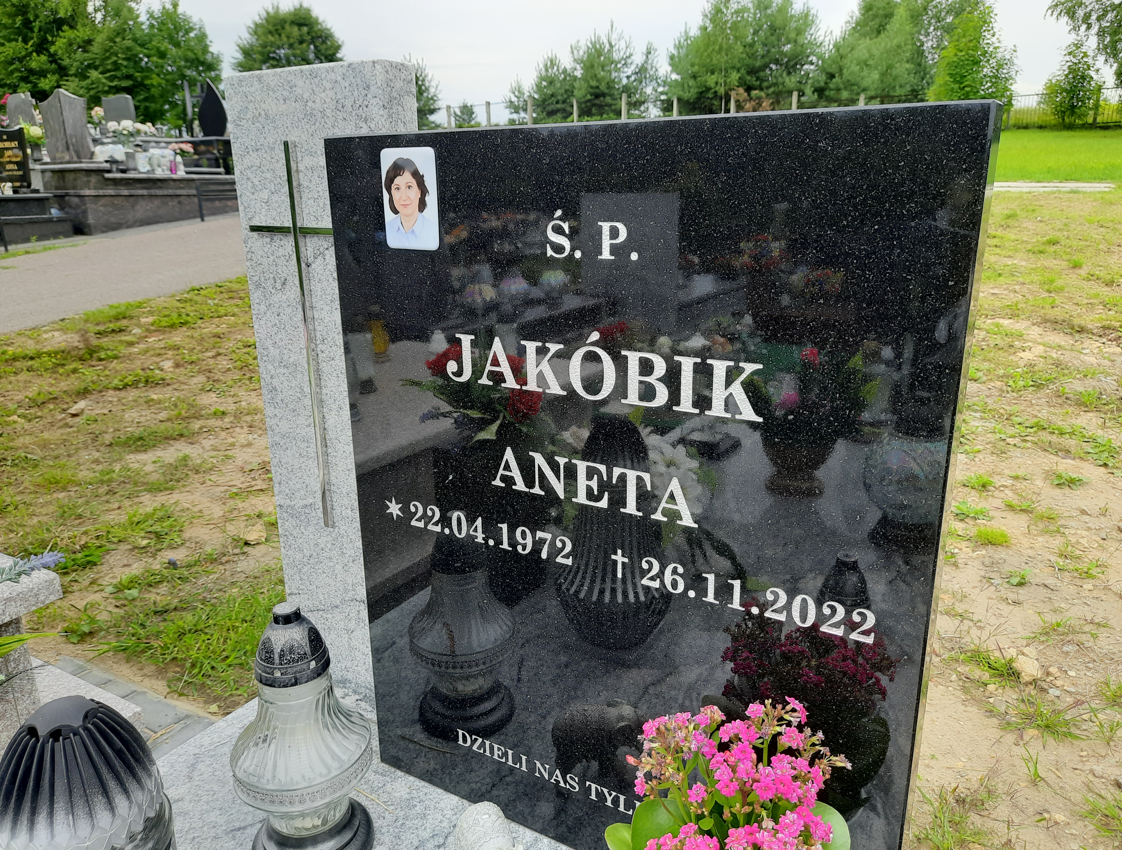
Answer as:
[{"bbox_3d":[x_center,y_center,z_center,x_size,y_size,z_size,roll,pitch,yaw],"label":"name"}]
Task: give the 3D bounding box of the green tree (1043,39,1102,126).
[{"bbox_3d":[16.194,-10.923,26.249,1.874,2.695,1.687,8,19,29],"label":"green tree"}]

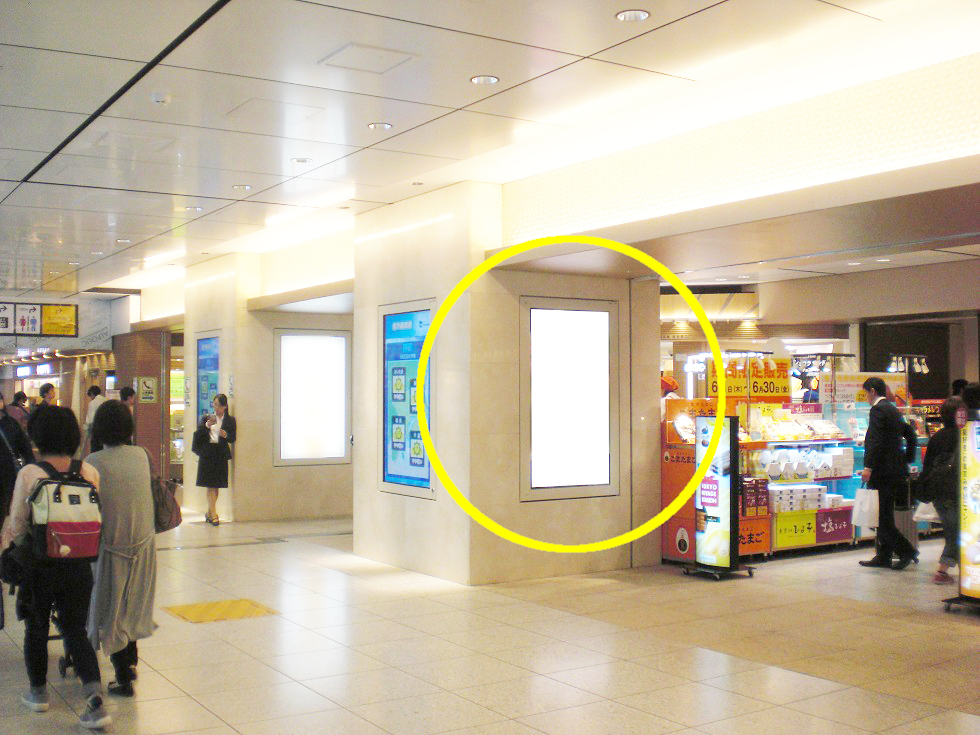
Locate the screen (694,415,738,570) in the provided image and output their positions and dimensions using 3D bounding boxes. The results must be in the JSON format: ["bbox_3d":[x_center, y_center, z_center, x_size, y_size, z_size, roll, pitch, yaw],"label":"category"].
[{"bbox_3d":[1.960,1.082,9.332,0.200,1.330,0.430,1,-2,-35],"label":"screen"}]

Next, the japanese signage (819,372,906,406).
[{"bbox_3d":[4.463,0.250,12.781,1.668,0.380,0.040,1,-2,-35],"label":"japanese signage"}]

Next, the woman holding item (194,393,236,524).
[{"bbox_3d":[-3.408,1.134,13.324,0.470,1.600,0.330,-1,-2,14],"label":"woman holding item"}]

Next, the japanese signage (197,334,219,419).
[{"bbox_3d":[-3.728,0.416,14.229,0.070,1.560,0.860,1,-2,-35],"label":"japanese signage"}]

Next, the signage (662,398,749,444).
[{"bbox_3d":[2.024,0.512,10.200,0.720,0.440,0.050,-1,-2,20],"label":"signage"}]

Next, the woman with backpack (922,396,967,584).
[{"bbox_3d":[3.858,1.020,9.040,0.480,1.540,0.460,0,-2,-18],"label":"woman with backpack"}]

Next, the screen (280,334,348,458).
[{"bbox_3d":[-2.289,0.393,14.031,0.922,1.610,0.070,1,-2,-35],"label":"screen"}]

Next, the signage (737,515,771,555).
[{"bbox_3d":[2.403,1.605,10.251,0.799,0.341,0.040,1,-2,-35],"label":"signage"}]

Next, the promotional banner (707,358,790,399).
[{"bbox_3d":[2.823,0.127,11.656,1.317,0.460,0.040,1,-2,-35],"label":"promotional banner"}]

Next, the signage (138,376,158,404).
[{"bbox_3d":[-5.610,0.378,17.683,0.290,0.427,0.020,1,-2,-35],"label":"signage"}]

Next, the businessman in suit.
[{"bbox_3d":[3.647,0.950,9.876,0.520,1.730,0.520,-1,-2,21],"label":"businessman in suit"}]

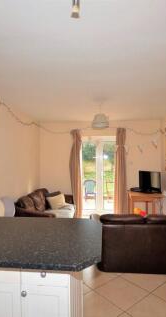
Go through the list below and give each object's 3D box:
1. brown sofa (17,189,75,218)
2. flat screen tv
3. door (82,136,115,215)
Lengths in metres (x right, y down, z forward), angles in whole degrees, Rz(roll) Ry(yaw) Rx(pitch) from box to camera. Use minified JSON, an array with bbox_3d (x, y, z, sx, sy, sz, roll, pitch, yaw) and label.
[{"bbox_3d":[-0.740,1.120,4.220,0.840,0.770,1.380,0,0,7],"label":"brown sofa"},{"bbox_3d":[1.446,0.511,4.280,0.500,0.440,0.150,0,0,38],"label":"flat screen tv"},{"bbox_3d":[0.424,0.470,4.930,1.050,2.020,0.090,0,0,7],"label":"door"}]

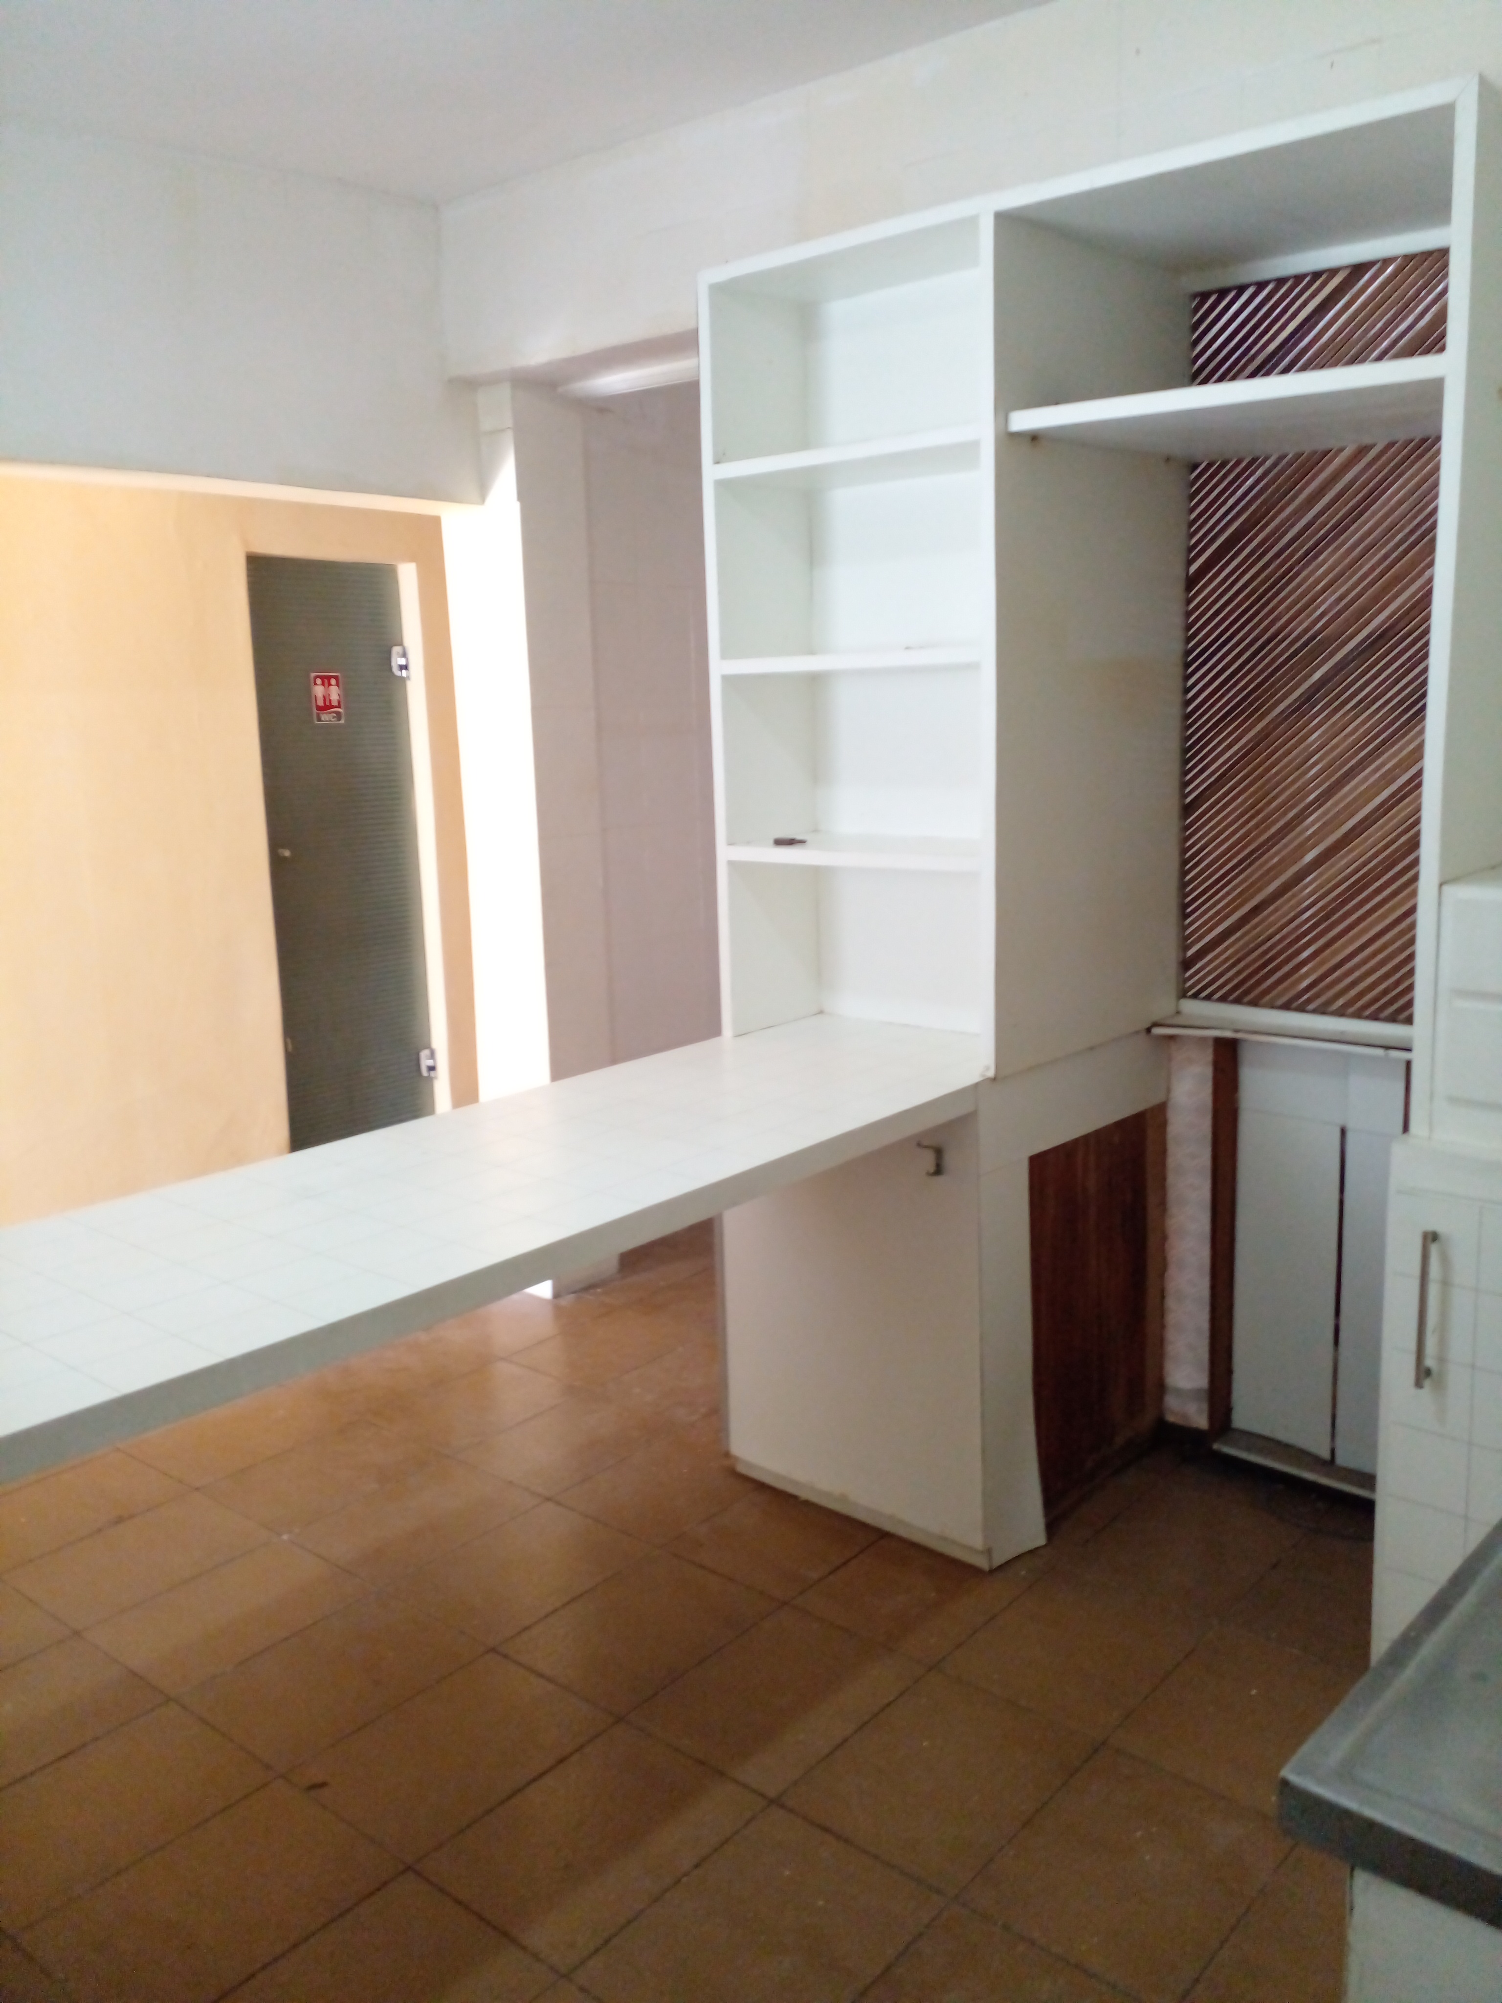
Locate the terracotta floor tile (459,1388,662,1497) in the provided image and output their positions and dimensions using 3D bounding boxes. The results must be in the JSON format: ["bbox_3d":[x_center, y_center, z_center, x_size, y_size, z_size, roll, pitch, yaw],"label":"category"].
[{"bbox_3d":[-0.386,0.945,3.330,0.298,0.010,0.399,7,13,40],"label":"terracotta floor tile"}]

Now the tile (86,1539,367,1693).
[{"bbox_3d":[-0.903,1.068,2.727,0.298,0.010,0.399,7,13,40],"label":"tile"}]

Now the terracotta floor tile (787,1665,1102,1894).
[{"bbox_3d":[0.275,1.119,2.262,0.298,0.010,0.399,7,13,40],"label":"terracotta floor tile"}]

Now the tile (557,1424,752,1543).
[{"bbox_3d":[-0.156,0.973,3.138,0.298,0.010,0.399,7,13,40],"label":"tile"}]

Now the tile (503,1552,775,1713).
[{"bbox_3d":[-0.184,1.049,2.625,0.282,0.012,0.384,7,13,40],"label":"tile"}]

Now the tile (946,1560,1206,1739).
[{"bbox_3d":[0.532,1.045,2.544,0.282,0.012,0.384,7,13,40],"label":"tile"}]

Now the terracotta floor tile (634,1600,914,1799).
[{"bbox_3d":[0.045,1.077,2.434,0.282,0.012,0.384,7,13,40],"label":"terracotta floor tile"}]

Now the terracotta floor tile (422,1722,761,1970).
[{"bbox_3d":[-0.212,1.136,2.134,0.282,0.012,0.384,7,13,40],"label":"terracotta floor tile"}]

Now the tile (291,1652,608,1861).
[{"bbox_3d":[-0.443,1.125,2.344,0.298,0.010,0.399,7,13,40],"label":"tile"}]

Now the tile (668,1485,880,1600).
[{"bbox_3d":[0.074,1.001,2.946,0.298,0.010,0.399,7,13,40],"label":"tile"}]

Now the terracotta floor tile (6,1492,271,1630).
[{"bbox_3d":[-1.129,1.025,2.897,0.282,0.012,0.384,7,13,40],"label":"terracotta floor tile"}]

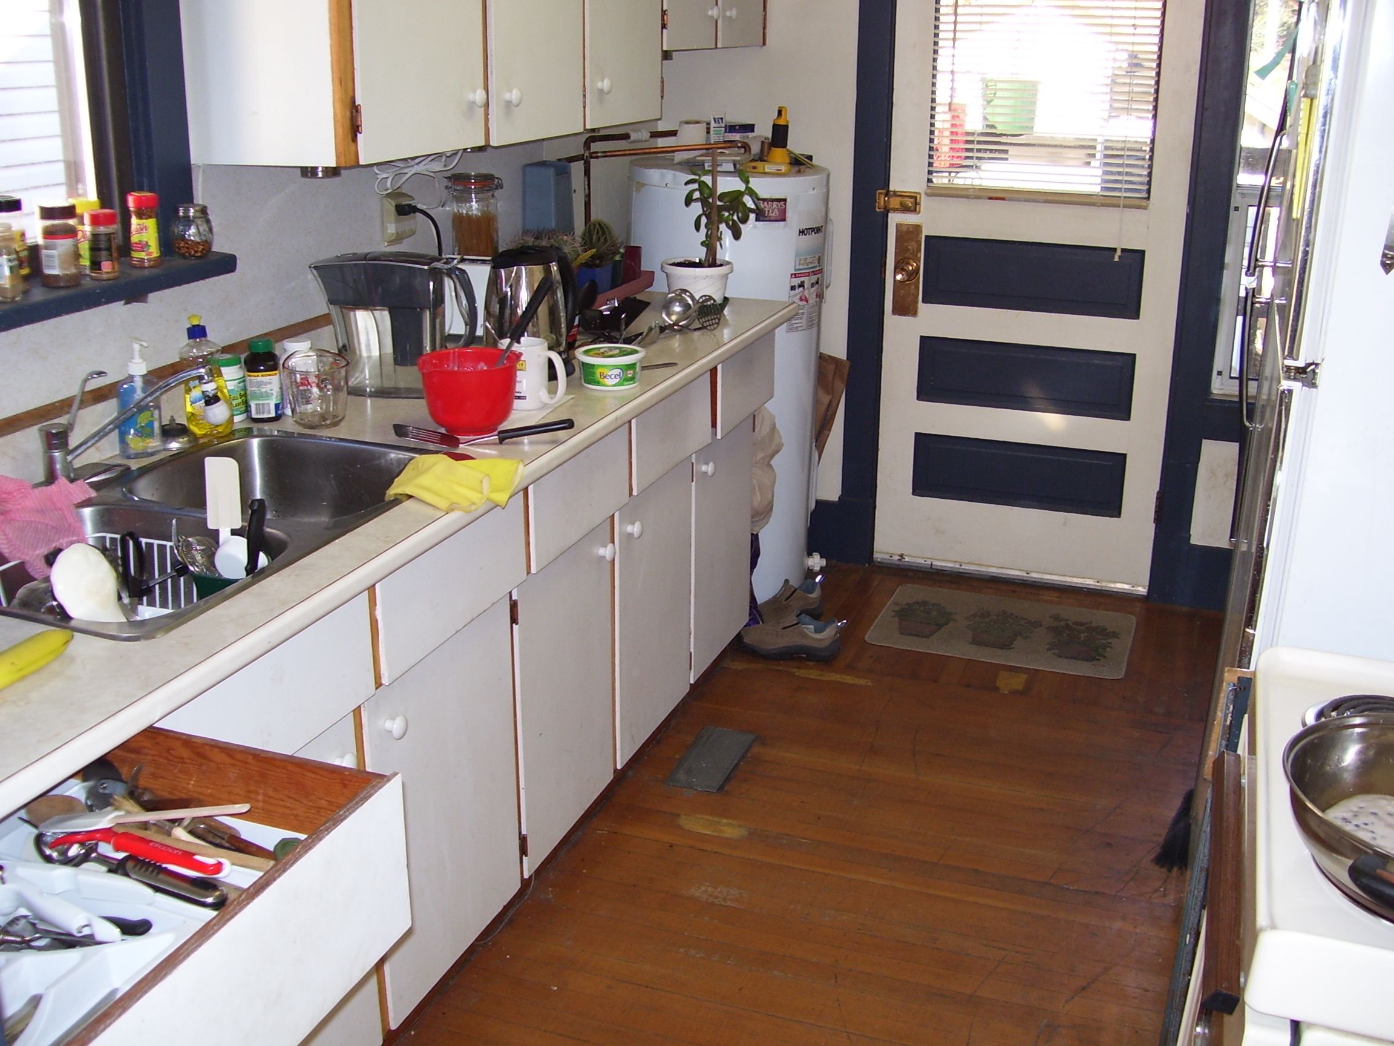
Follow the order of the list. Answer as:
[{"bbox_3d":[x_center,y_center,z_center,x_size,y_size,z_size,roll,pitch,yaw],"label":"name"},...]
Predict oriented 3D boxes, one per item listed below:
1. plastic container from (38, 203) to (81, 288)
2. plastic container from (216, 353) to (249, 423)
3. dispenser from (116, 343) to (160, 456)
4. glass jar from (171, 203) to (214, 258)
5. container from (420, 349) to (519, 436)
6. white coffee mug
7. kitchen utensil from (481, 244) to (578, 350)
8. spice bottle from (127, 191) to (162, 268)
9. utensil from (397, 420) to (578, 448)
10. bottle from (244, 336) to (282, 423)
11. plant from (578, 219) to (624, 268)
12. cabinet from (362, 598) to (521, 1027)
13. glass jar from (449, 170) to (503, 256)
[{"bbox_3d":[-0.936,-0.407,2.127,0.057,0.121,0.057,-5,20,-16],"label":"plastic container"},{"bbox_3d":[-0.814,-0.234,2.554,0.061,0.112,0.061,-12,22,-31],"label":"plastic container"},{"bbox_3d":[-0.893,-0.198,2.340,0.042,0.184,0.062,14,23,35],"label":"dispenser"},{"bbox_3d":[-0.834,-0.483,2.399,0.069,0.086,0.069,0,19,0],"label":"glass jar"},{"bbox_3d":[-0.387,-0.224,2.505,0.180,0.125,0.168,0,19,0],"label":"container"},{"bbox_3d":[-0.307,-0.279,2.702,0.122,0.117,0.088,-2,19,-6],"label":"white coffee mug"},{"bbox_3d":[-0.320,-0.417,2.859,0.160,0.243,0.215,17,25,40],"label":"kitchen utensil"},{"bbox_3d":[-0.871,-0.462,2.286,0.050,0.121,0.050,-5,20,-16],"label":"spice bottle"},{"bbox_3d":[-0.371,-0.162,2.486,0.325,0.042,0.070,3,19,9],"label":"utensil"},{"bbox_3d":[-0.757,-0.251,2.526,0.064,0.141,0.064,-5,20,-16],"label":"bottle"},{"bbox_3d":[-0.247,-0.720,3.720,0.115,0.120,0.115,-1,19,-4],"label":"plant"},{"bbox_3d":[-0.645,0.415,2.400,0.550,0.557,0.442,7,20,19],"label":"cabinet"},{"bbox_3d":[-0.492,-0.683,3.218,0.112,0.185,0.105,-3,19,-9],"label":"glass jar"}]

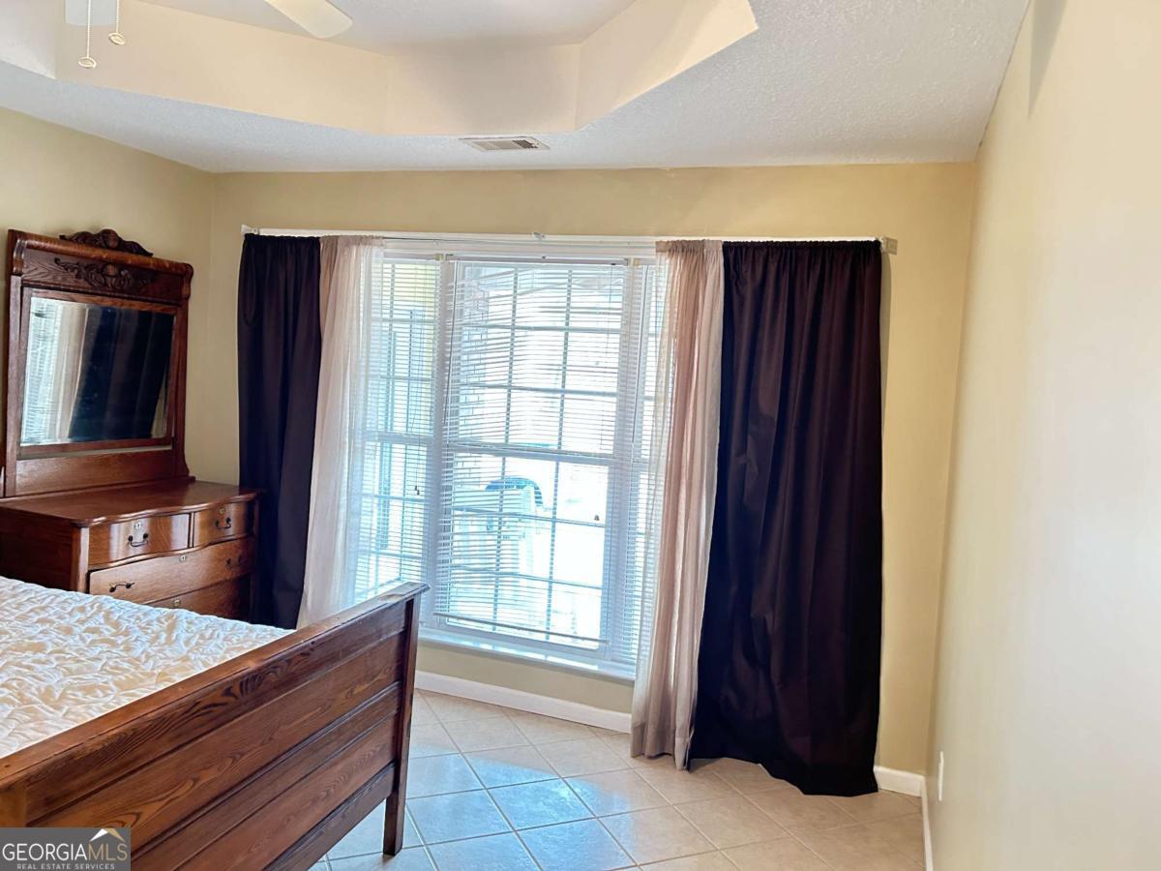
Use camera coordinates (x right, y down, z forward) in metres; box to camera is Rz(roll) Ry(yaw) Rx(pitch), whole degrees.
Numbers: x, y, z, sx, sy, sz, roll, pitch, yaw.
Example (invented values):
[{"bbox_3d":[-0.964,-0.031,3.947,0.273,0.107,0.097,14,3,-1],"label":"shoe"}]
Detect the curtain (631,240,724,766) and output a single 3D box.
[{"bbox_3d":[0.379,0.268,3.550,0.310,2.110,0.160,5,4,20],"label":"curtain"}]

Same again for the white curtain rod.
[{"bbox_3d":[-0.236,-0.860,3.813,3.050,0.065,0.103,5,4,20],"label":"white curtain rod"}]

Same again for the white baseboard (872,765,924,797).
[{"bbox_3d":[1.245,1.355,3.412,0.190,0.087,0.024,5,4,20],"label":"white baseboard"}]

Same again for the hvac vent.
[{"bbox_3d":[-0.297,-1.151,3.461,0.310,0.020,0.190,5,4,20],"label":"hvac vent"}]

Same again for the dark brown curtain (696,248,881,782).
[{"bbox_3d":[0.838,0.310,3.399,0.730,2.110,0.185,5,4,20],"label":"dark brown curtain"}]

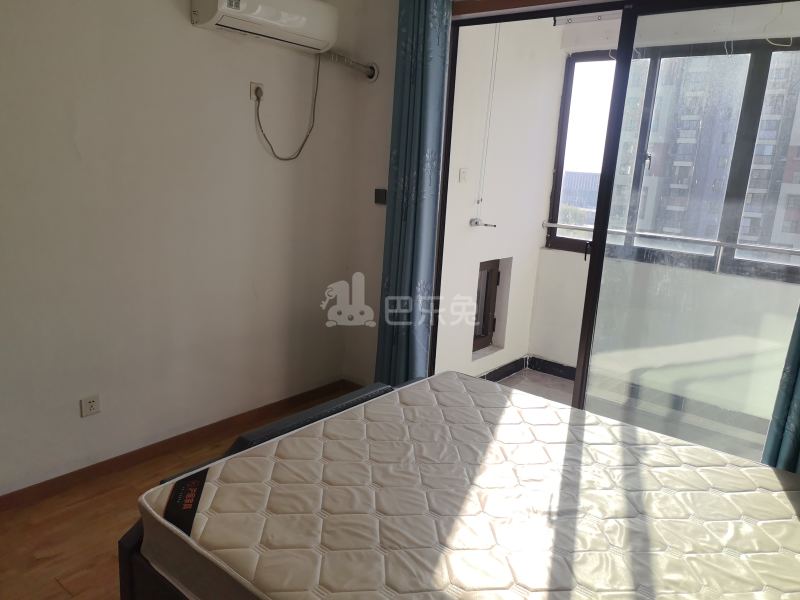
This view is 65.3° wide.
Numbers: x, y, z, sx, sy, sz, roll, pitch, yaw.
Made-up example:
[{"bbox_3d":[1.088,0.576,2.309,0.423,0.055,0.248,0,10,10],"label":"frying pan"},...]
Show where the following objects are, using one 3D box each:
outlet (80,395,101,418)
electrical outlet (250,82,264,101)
[{"bbox_3d":[-1.373,0.467,2.766,0.012,0.086,0.086,12,15,37],"label":"outlet"},{"bbox_3d":[-0.728,-1.060,3.172,0.012,0.086,0.086,12,15,37],"label":"electrical outlet"}]

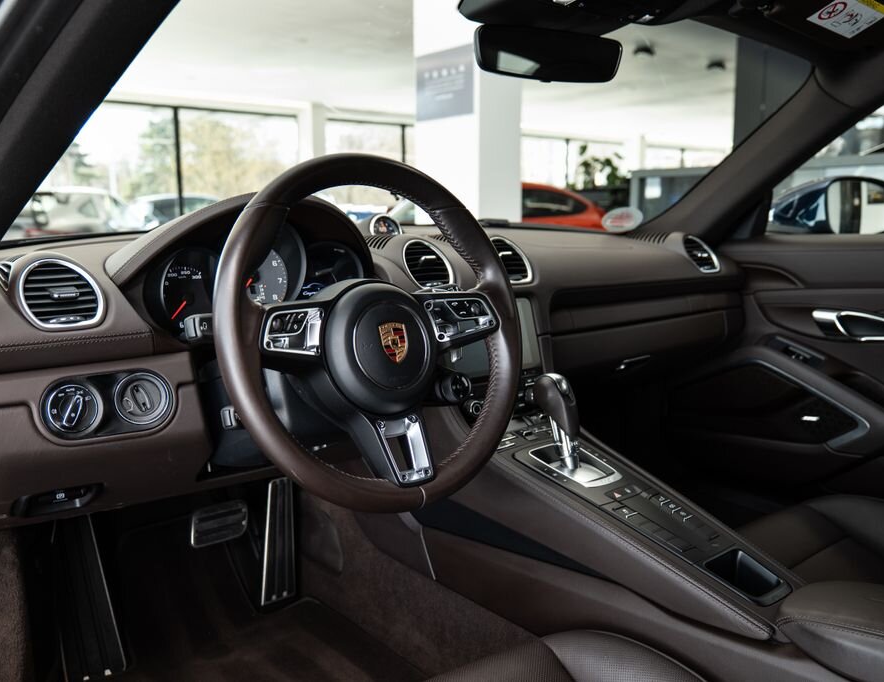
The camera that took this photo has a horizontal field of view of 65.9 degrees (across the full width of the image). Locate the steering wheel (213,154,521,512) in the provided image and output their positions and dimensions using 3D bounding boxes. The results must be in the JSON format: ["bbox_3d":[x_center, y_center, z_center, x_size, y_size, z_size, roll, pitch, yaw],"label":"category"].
[{"bbox_3d":[-0.063,-0.009,0.698,0.362,0.362,0.090,-6,-6,-40],"label":"steering wheel"}]

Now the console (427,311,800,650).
[{"bbox_3d":[0.221,0.124,0.929,0.240,0.310,0.550,-6,9,-40],"label":"console"}]

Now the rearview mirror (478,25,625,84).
[{"bbox_3d":[0.149,-0.410,0.981,0.230,0.067,0.035,-2,13,-20],"label":"rearview mirror"}]

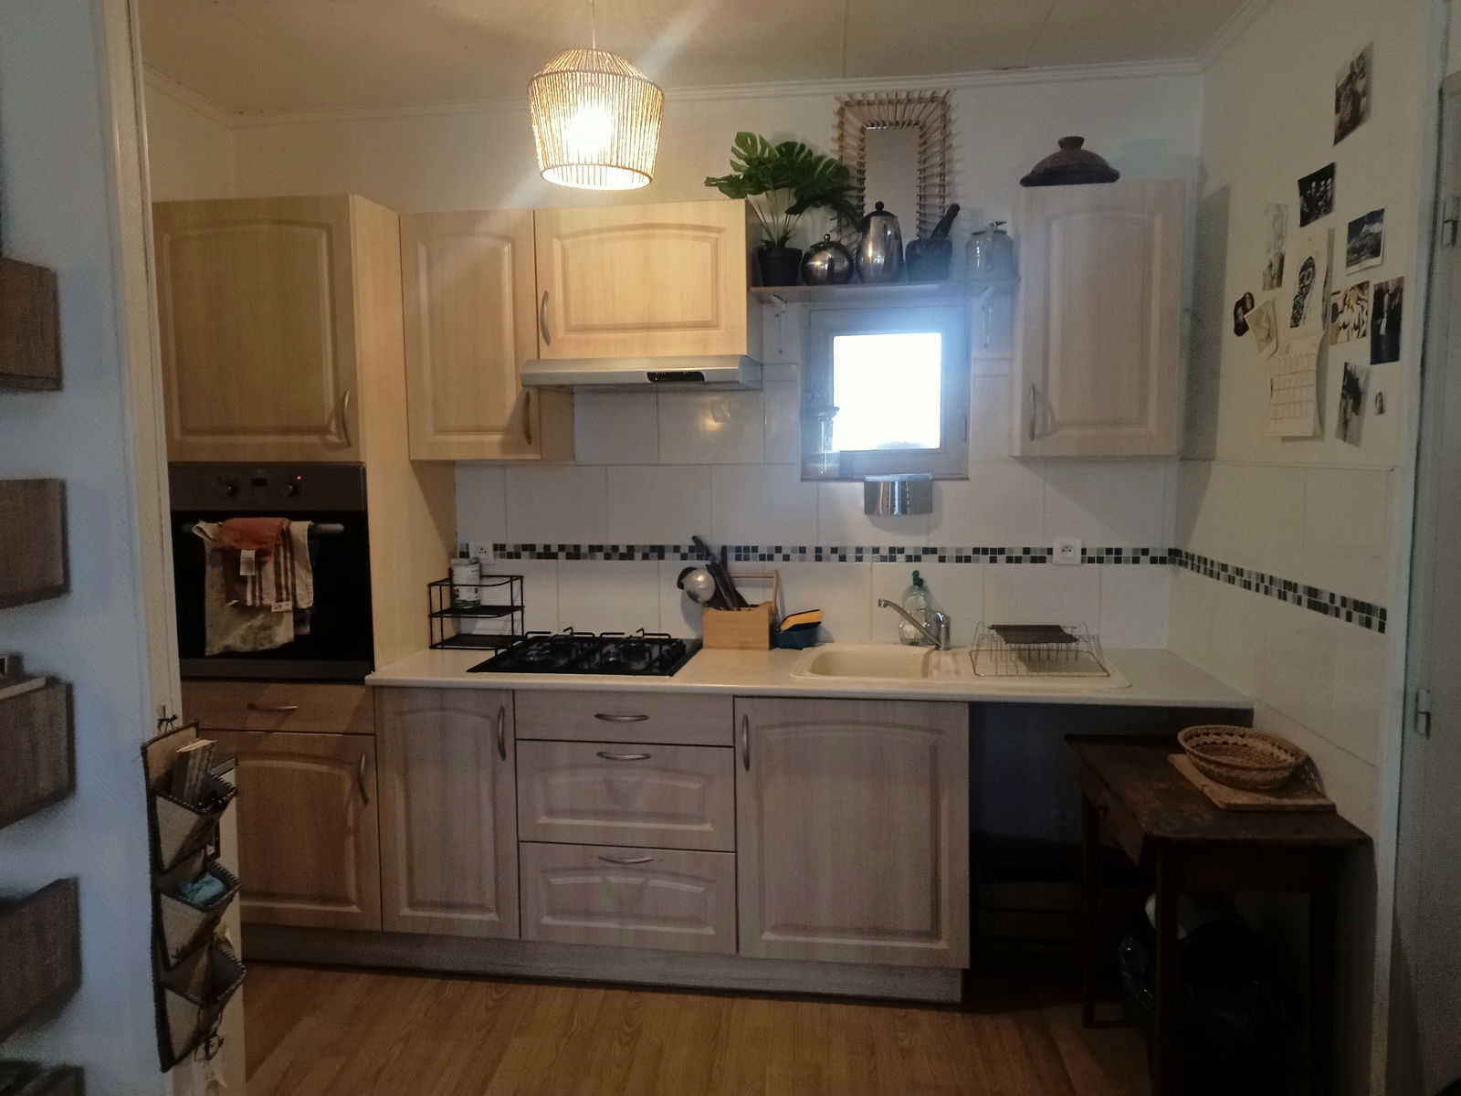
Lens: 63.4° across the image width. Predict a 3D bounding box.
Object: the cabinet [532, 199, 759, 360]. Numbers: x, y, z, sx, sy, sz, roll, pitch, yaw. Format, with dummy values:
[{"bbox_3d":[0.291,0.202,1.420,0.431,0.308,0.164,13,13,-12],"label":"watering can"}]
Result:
[{"bbox_3d":[-0.224,-0.752,3.432,0.598,0.419,0.310,0,5,10],"label":"cabinet"}]

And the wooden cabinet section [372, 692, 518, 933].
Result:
[{"bbox_3d":[-0.727,0.700,3.501,0.400,0.691,0.580,0,5,10],"label":"wooden cabinet section"}]

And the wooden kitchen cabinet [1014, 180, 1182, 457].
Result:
[{"bbox_3d":[1.001,-0.611,3.277,0.403,0.705,0.335,0,5,9],"label":"wooden kitchen cabinet"}]

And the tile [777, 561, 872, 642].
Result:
[{"bbox_3d":[0.273,0.170,3.636,0.332,0.251,0.010,0,5,9],"label":"tile"}]

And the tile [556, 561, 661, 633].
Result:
[{"bbox_3d":[-0.385,0.161,3.751,0.330,0.241,0.010,0,6,10],"label":"tile"}]

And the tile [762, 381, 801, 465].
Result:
[{"bbox_3d":[0.159,-0.383,3.601,0.108,0.249,0.010,0,6,10],"label":"tile"}]

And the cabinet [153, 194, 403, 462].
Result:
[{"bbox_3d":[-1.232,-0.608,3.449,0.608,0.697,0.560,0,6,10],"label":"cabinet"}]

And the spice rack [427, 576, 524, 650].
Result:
[{"bbox_3d":[-0.767,0.201,3.573,0.225,0.209,0.222,0,6,10],"label":"spice rack"}]

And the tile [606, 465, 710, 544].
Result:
[{"bbox_3d":[-0.222,-0.134,3.692,0.330,0.249,0.010,0,6,10],"label":"tile"}]

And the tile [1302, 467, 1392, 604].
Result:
[{"bbox_3d":[1.223,-0.030,2.362,0.020,0.254,0.345,0,5,3],"label":"tile"}]

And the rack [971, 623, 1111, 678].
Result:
[{"bbox_3d":[0.855,0.274,3.299,0.346,0.097,0.370,0,5,9],"label":"rack"}]

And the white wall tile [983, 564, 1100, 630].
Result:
[{"bbox_3d":[0.922,0.172,3.498,0.332,0.251,0.020,0,5,10],"label":"white wall tile"}]

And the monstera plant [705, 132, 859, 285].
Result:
[{"bbox_3d":[0.143,-0.961,3.344,0.438,0.425,0.340,0,5,10],"label":"monstera plant"}]

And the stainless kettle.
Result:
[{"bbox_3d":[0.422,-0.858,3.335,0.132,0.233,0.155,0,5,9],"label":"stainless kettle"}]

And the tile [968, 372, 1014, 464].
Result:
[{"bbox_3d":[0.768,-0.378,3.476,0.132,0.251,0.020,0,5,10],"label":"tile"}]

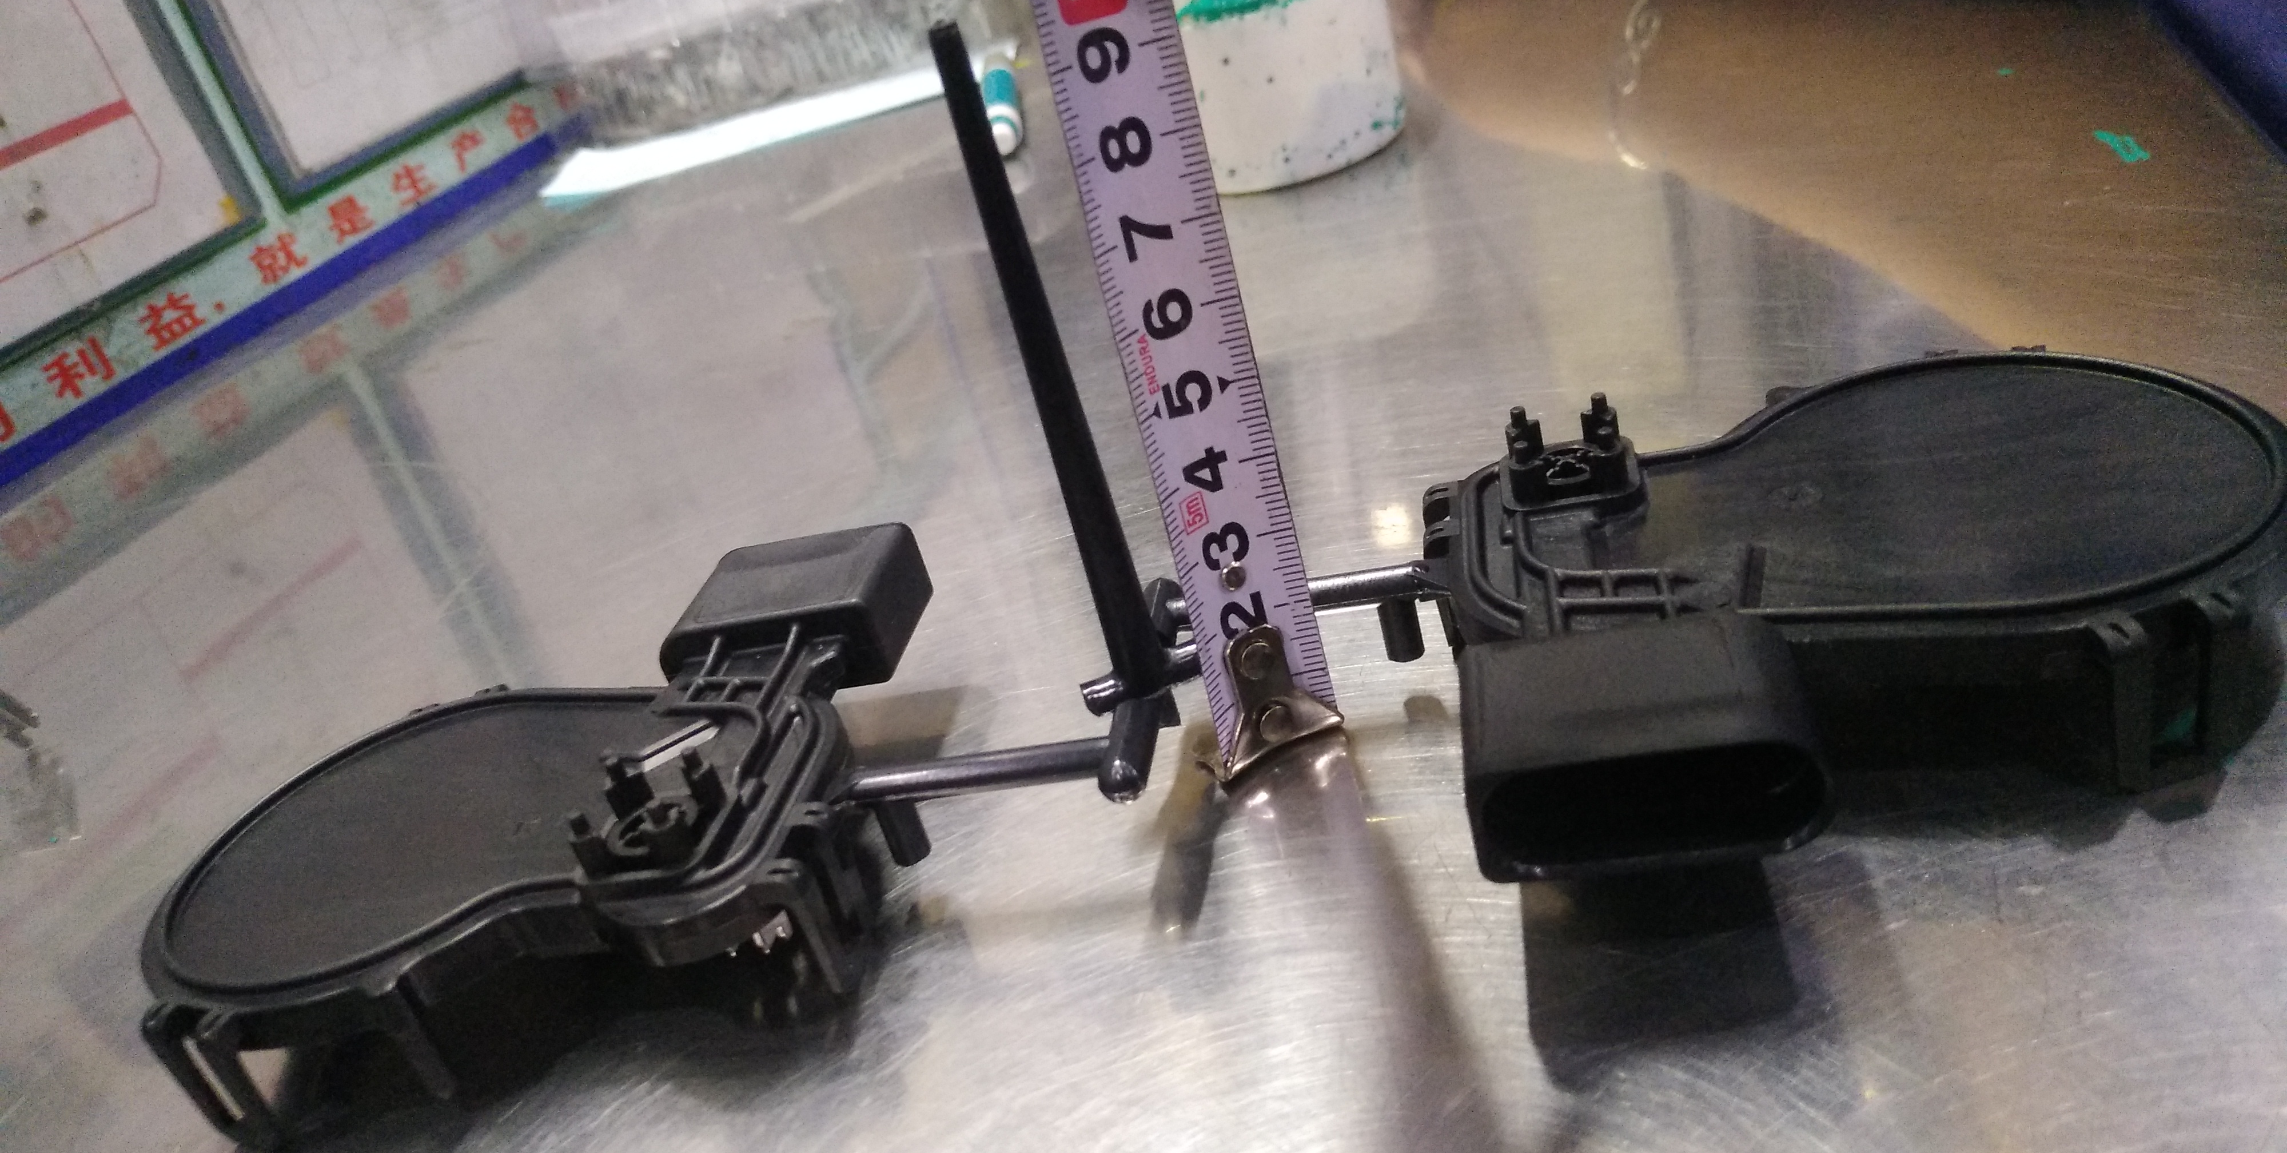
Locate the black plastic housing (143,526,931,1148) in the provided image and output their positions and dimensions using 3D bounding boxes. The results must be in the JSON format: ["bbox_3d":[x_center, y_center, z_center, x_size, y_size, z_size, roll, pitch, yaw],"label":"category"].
[{"bbox_3d":[-0.081,0.028,0.226,0.104,0.029,0.100,-12,26,10],"label":"black plastic housing"}]

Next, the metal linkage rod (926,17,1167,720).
[{"bbox_3d":[-0.011,-0.023,0.193,0.006,0.085,0.006,-16,23,-1],"label":"metal linkage rod"}]

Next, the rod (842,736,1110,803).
[{"bbox_3d":[-0.022,0.025,0.202,0.037,0.005,0.005,-8,27,18],"label":"rod"}]

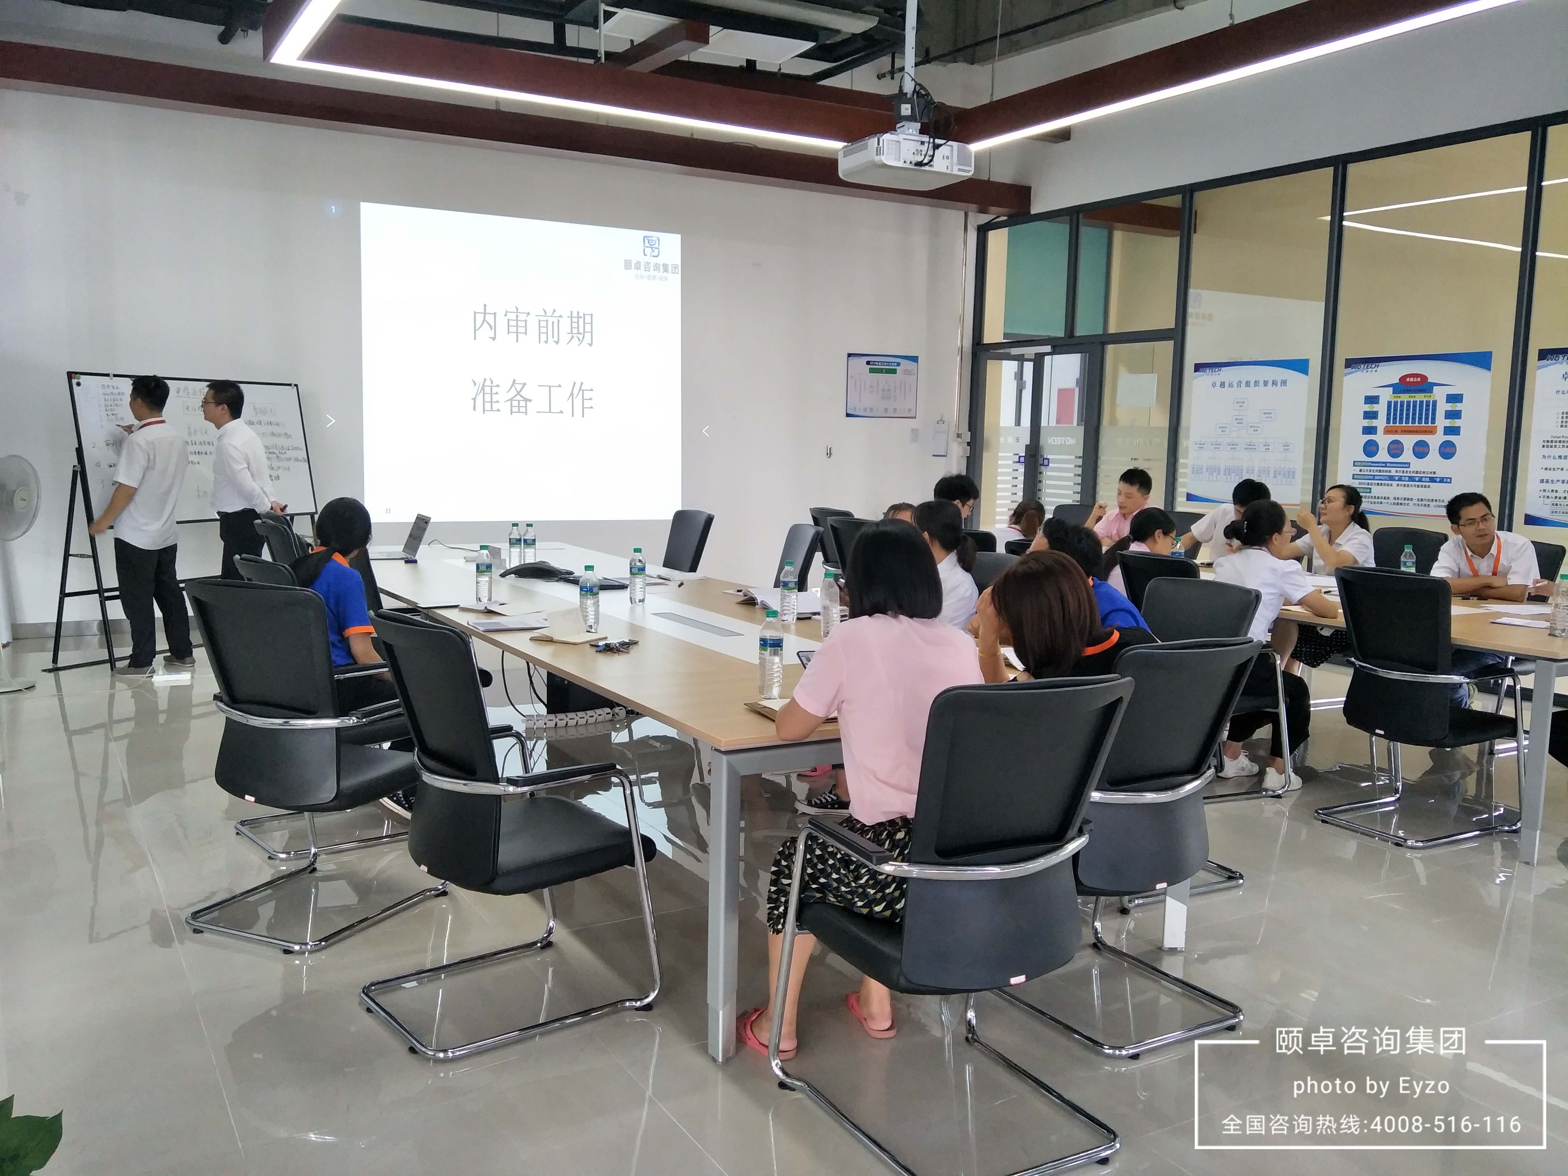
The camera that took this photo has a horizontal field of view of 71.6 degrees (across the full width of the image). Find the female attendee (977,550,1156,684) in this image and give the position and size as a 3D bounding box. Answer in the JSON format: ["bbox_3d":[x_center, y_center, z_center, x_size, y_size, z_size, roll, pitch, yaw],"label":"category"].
[{"bbox_3d":[0.773,0.493,3.006,0.520,1.170,0.800,-4,9,-37],"label":"female attendee"}]

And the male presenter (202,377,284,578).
[{"bbox_3d":[-3.077,-0.361,6.159,0.417,1.640,0.429,3,8,14],"label":"male presenter"}]

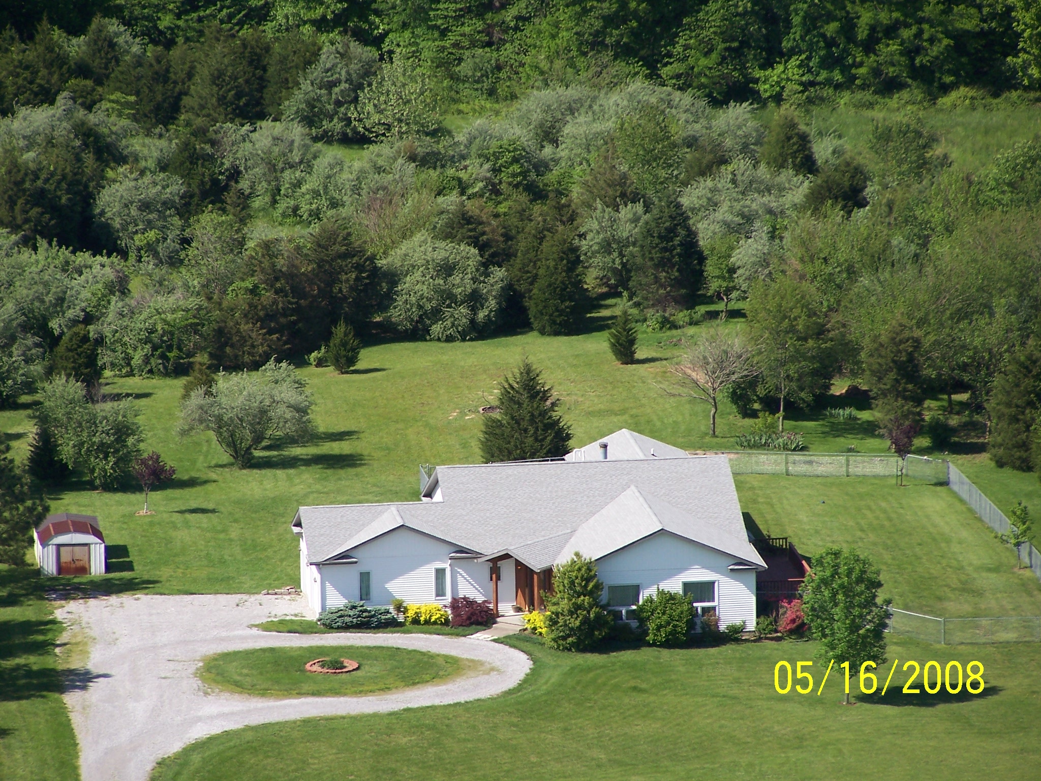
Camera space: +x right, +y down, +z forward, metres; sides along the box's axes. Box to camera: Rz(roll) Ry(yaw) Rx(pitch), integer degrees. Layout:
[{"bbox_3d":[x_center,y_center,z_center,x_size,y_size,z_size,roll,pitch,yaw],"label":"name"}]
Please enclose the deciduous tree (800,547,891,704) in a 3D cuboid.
[{"bbox_3d":[14.481,10.555,451.886,3.995,6.980,3.876,0,12,0],"label":"deciduous tree"}]

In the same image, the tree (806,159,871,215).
[{"bbox_3d":[17.147,-10.976,550.341,3.535,3.335,3.535,-2,12,-7],"label":"tree"}]

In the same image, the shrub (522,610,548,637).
[{"bbox_3d":[0.765,10.718,468.635,1.429,0.968,1.429,-2,12,-7],"label":"shrub"}]

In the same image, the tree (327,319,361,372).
[{"bbox_3d":[-9.232,-2.250,523.940,1.767,2.840,1.767,-2,12,-7],"label":"tree"}]

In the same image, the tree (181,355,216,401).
[{"bbox_3d":[-16.426,-0.498,516.720,1.826,2.676,1.826,-2,12,-7],"label":"tree"}]

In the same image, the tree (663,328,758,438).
[{"bbox_3d":[9.606,-0.388,512.199,4.650,5.383,4.510,0,12,0],"label":"tree"}]

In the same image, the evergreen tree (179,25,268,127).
[{"bbox_3d":[-17.074,-17.877,582.196,5.051,6.003,4.900,0,12,0],"label":"evergreen tree"}]

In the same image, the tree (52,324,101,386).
[{"bbox_3d":[-22.969,-1.786,524.031,2.441,3.268,2.367,0,12,0],"label":"tree"}]

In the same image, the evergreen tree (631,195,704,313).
[{"bbox_3d":[7.724,-7.072,535.427,3.786,6.330,3.786,-1,12,0],"label":"evergreen tree"}]

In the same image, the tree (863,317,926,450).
[{"bbox_3d":[18.885,-0.499,511.649,3.083,6.278,2.991,0,12,0],"label":"tree"}]

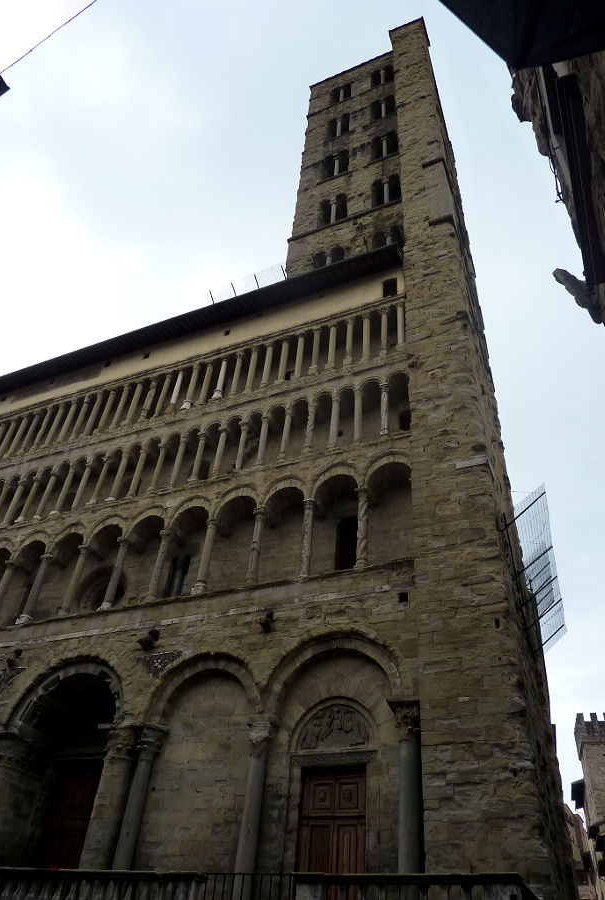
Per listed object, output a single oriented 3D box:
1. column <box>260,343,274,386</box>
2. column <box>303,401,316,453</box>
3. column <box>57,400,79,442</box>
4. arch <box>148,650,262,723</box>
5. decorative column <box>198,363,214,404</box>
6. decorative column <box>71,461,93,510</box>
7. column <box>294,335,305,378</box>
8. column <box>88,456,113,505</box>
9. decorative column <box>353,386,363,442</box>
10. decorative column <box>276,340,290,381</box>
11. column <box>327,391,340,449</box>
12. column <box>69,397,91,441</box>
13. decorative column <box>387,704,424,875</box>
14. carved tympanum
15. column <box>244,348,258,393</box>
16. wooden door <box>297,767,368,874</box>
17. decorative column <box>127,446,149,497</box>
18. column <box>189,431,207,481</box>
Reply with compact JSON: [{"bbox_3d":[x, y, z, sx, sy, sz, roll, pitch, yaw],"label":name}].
[{"bbox_3d":[-1.468,-3.554,27.046,0.320,2.601,0.320,3,-41,3],"label":"column"},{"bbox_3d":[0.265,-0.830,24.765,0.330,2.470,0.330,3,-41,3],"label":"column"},{"bbox_3d":[-11.772,-1.466,32.730,0.350,2.811,0.350,-13,-44,21],"label":"column"},{"bbox_3d":[-2.746,7.043,19.338,3.824,1.958,0.600,-13,-45,20],"label":"arch"},{"bbox_3d":[-4.140,-2.906,28.131,0.320,2.661,0.320,-13,-46,20],"label":"decorative column"},{"bbox_3d":[-9.736,1.497,28.735,0.390,2.873,0.390,-13,-44,20],"label":"decorative column"},{"bbox_3d":[-0.128,-4.250,29.385,0.350,2.590,0.350,3,-40,3],"label":"column"},{"bbox_3d":[-9.228,1.371,29.740,0.420,2.570,0.420,-13,-43,21],"label":"column"},{"bbox_3d":[2.098,-1.393,24.390,0.390,2.909,0.390,3,-41,2],"label":"decorative column"},{"bbox_3d":[-0.862,-3.921,28.352,0.320,2.350,0.320,-13,-45,20],"label":"decorative column"},{"bbox_3d":[1.242,-1.248,25.875,0.370,2.760,0.370,-13,-43,21],"label":"column"},{"bbox_3d":[-11.542,-1.666,33.840,0.350,2.720,0.350,-13,-43,21],"label":"column"},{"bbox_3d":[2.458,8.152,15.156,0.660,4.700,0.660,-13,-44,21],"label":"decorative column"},{"bbox_3d":[0.875,7.465,17.566,2.003,1.149,0.220,-13,-44,20],"label":"carved tympanum"},{"bbox_3d":[-2.101,-3.385,27.373,0.330,2.661,0.330,3,-42,3],"label":"column"},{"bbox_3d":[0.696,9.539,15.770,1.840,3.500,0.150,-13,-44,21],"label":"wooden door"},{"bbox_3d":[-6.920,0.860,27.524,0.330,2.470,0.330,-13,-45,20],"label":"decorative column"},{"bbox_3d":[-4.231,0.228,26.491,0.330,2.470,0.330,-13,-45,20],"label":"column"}]

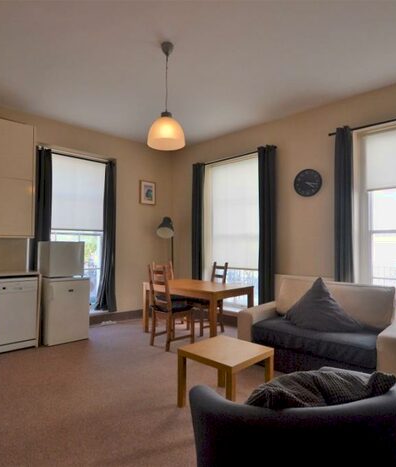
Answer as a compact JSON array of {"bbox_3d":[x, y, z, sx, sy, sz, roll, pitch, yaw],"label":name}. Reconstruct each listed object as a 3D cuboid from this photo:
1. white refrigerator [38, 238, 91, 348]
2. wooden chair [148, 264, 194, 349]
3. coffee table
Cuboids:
[{"bbox_3d":[-1.853,0.781,4.064,0.520,1.320,0.530,2,-3,-40],"label":"white refrigerator"},{"bbox_3d":[-0.332,0.917,3.806,0.430,1.030,0.490,-2,-3,44],"label":"wooden chair"},{"bbox_3d":[0.239,1.153,2.328,0.550,0.450,0.550,2,-3,-45],"label":"coffee table"}]

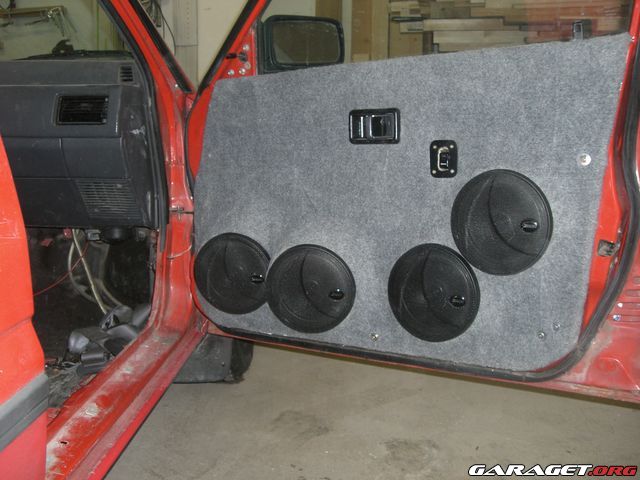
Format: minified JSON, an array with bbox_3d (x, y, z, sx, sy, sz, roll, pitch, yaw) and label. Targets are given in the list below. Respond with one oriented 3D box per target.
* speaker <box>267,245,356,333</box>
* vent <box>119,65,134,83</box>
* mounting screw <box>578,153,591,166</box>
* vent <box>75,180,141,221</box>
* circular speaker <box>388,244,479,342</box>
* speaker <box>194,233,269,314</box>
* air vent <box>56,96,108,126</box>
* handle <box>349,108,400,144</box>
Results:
[{"bbox_3d":[-0.019,0.098,1.417,0.184,0.184,0.040,2,9,18],"label":"speaker"},{"bbox_3d":[-0.410,-0.353,1.490,0.034,0.038,0.015,0,5,-1],"label":"vent"},{"bbox_3d":[0.423,-0.128,1.126,0.021,0.021,0.006,4,7,34],"label":"mounting screw"},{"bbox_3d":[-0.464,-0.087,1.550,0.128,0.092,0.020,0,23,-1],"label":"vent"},{"bbox_3d":[0.209,0.098,1.304,0.184,0.184,0.040,4,7,34],"label":"circular speaker"},{"bbox_3d":[-0.185,0.074,1.527,0.184,0.184,0.040,2,10,21],"label":"speaker"},{"bbox_3d":[-0.504,-0.275,1.490,0.112,0.063,0.025,0,5,-1],"label":"air vent"},{"bbox_3d":[0.102,-0.214,1.333,0.109,0.066,0.025,4,7,34],"label":"handle"}]

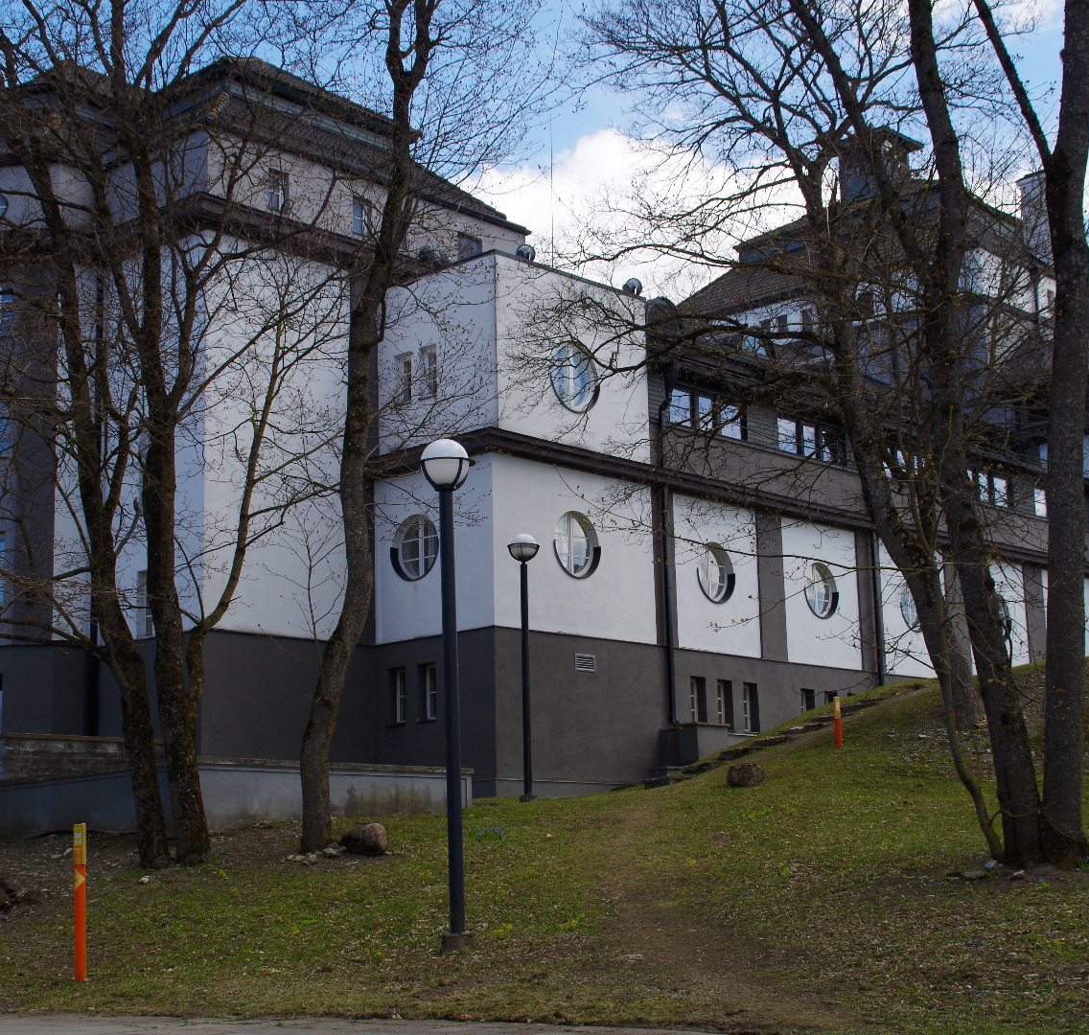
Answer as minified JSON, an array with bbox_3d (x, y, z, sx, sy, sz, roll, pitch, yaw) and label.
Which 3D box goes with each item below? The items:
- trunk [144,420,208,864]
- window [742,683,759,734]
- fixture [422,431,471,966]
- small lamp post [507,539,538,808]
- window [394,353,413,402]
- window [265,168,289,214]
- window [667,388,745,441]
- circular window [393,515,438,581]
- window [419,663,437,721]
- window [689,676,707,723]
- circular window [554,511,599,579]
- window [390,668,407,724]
[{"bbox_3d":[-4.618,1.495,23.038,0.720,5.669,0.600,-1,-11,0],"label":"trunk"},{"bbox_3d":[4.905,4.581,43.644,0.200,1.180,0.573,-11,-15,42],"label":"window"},{"bbox_3d":[-0.952,1.729,18.550,0.520,5.207,0.520,-2,-11,0],"label":"fixture"},{"bbox_3d":[-0.364,2.815,34.544,0.580,5.096,0.580,-1,-11,0],"label":"small lamp post"},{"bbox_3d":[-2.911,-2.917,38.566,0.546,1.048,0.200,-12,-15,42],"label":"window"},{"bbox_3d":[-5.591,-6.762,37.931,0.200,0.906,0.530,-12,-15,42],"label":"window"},{"bbox_3d":[3.744,-2.350,42.015,0.150,0.853,2.870,-12,-15,42],"label":"window"},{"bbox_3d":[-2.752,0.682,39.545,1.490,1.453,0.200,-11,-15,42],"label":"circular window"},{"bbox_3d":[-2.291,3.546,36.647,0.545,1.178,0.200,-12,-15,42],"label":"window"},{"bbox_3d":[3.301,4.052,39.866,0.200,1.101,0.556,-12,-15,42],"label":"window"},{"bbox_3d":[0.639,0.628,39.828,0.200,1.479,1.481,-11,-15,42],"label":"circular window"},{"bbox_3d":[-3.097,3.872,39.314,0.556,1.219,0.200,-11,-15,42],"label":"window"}]

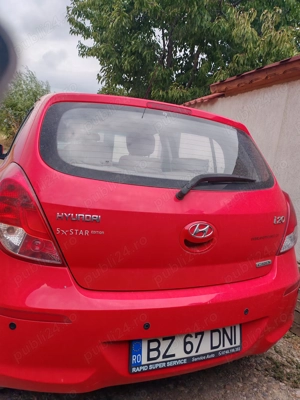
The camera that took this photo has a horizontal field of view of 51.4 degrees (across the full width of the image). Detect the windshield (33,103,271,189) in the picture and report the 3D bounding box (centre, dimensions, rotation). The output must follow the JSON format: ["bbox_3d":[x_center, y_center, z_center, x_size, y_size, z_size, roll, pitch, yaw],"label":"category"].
[{"bbox_3d":[0.116,-0.234,1.500,1.210,0.430,0.100,2,-27,-24],"label":"windshield"}]

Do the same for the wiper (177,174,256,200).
[{"bbox_3d":[0.338,-0.057,1.465,0.470,0.135,0.060,2,-27,-24],"label":"wiper"}]

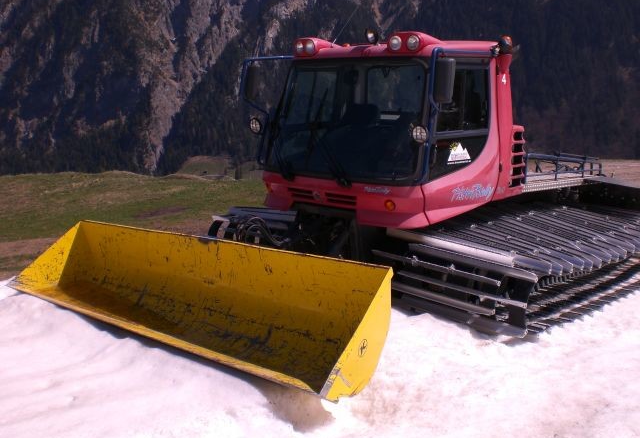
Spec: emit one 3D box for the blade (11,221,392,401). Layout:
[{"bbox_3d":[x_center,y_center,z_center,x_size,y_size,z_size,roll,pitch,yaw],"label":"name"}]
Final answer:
[{"bbox_3d":[-1.180,0.512,5.383,3.920,0.690,0.680,6,11,44],"label":"blade"}]

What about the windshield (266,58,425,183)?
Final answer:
[{"bbox_3d":[0.217,-0.979,6.806,1.880,1.130,0.200,8,0,40],"label":"windshield"}]

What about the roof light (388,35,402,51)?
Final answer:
[{"bbox_3d":[0.712,-1.614,6.467,0.128,0.140,0.085,8,13,40],"label":"roof light"}]

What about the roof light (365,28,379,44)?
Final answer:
[{"bbox_3d":[0.502,-1.784,6.850,0.135,0.155,0.110,8,13,40],"label":"roof light"}]

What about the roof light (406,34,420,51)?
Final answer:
[{"bbox_3d":[0.863,-1.599,6.390,0.128,0.140,0.085,8,13,40],"label":"roof light"}]

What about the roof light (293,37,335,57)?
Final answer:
[{"bbox_3d":[-0.059,-1.774,7.294,0.360,0.190,0.300,8,13,40],"label":"roof light"}]

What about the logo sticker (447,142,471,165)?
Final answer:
[{"bbox_3d":[1.305,-0.617,6.618,0.390,0.220,0.010,-9,13,-42],"label":"logo sticker"}]

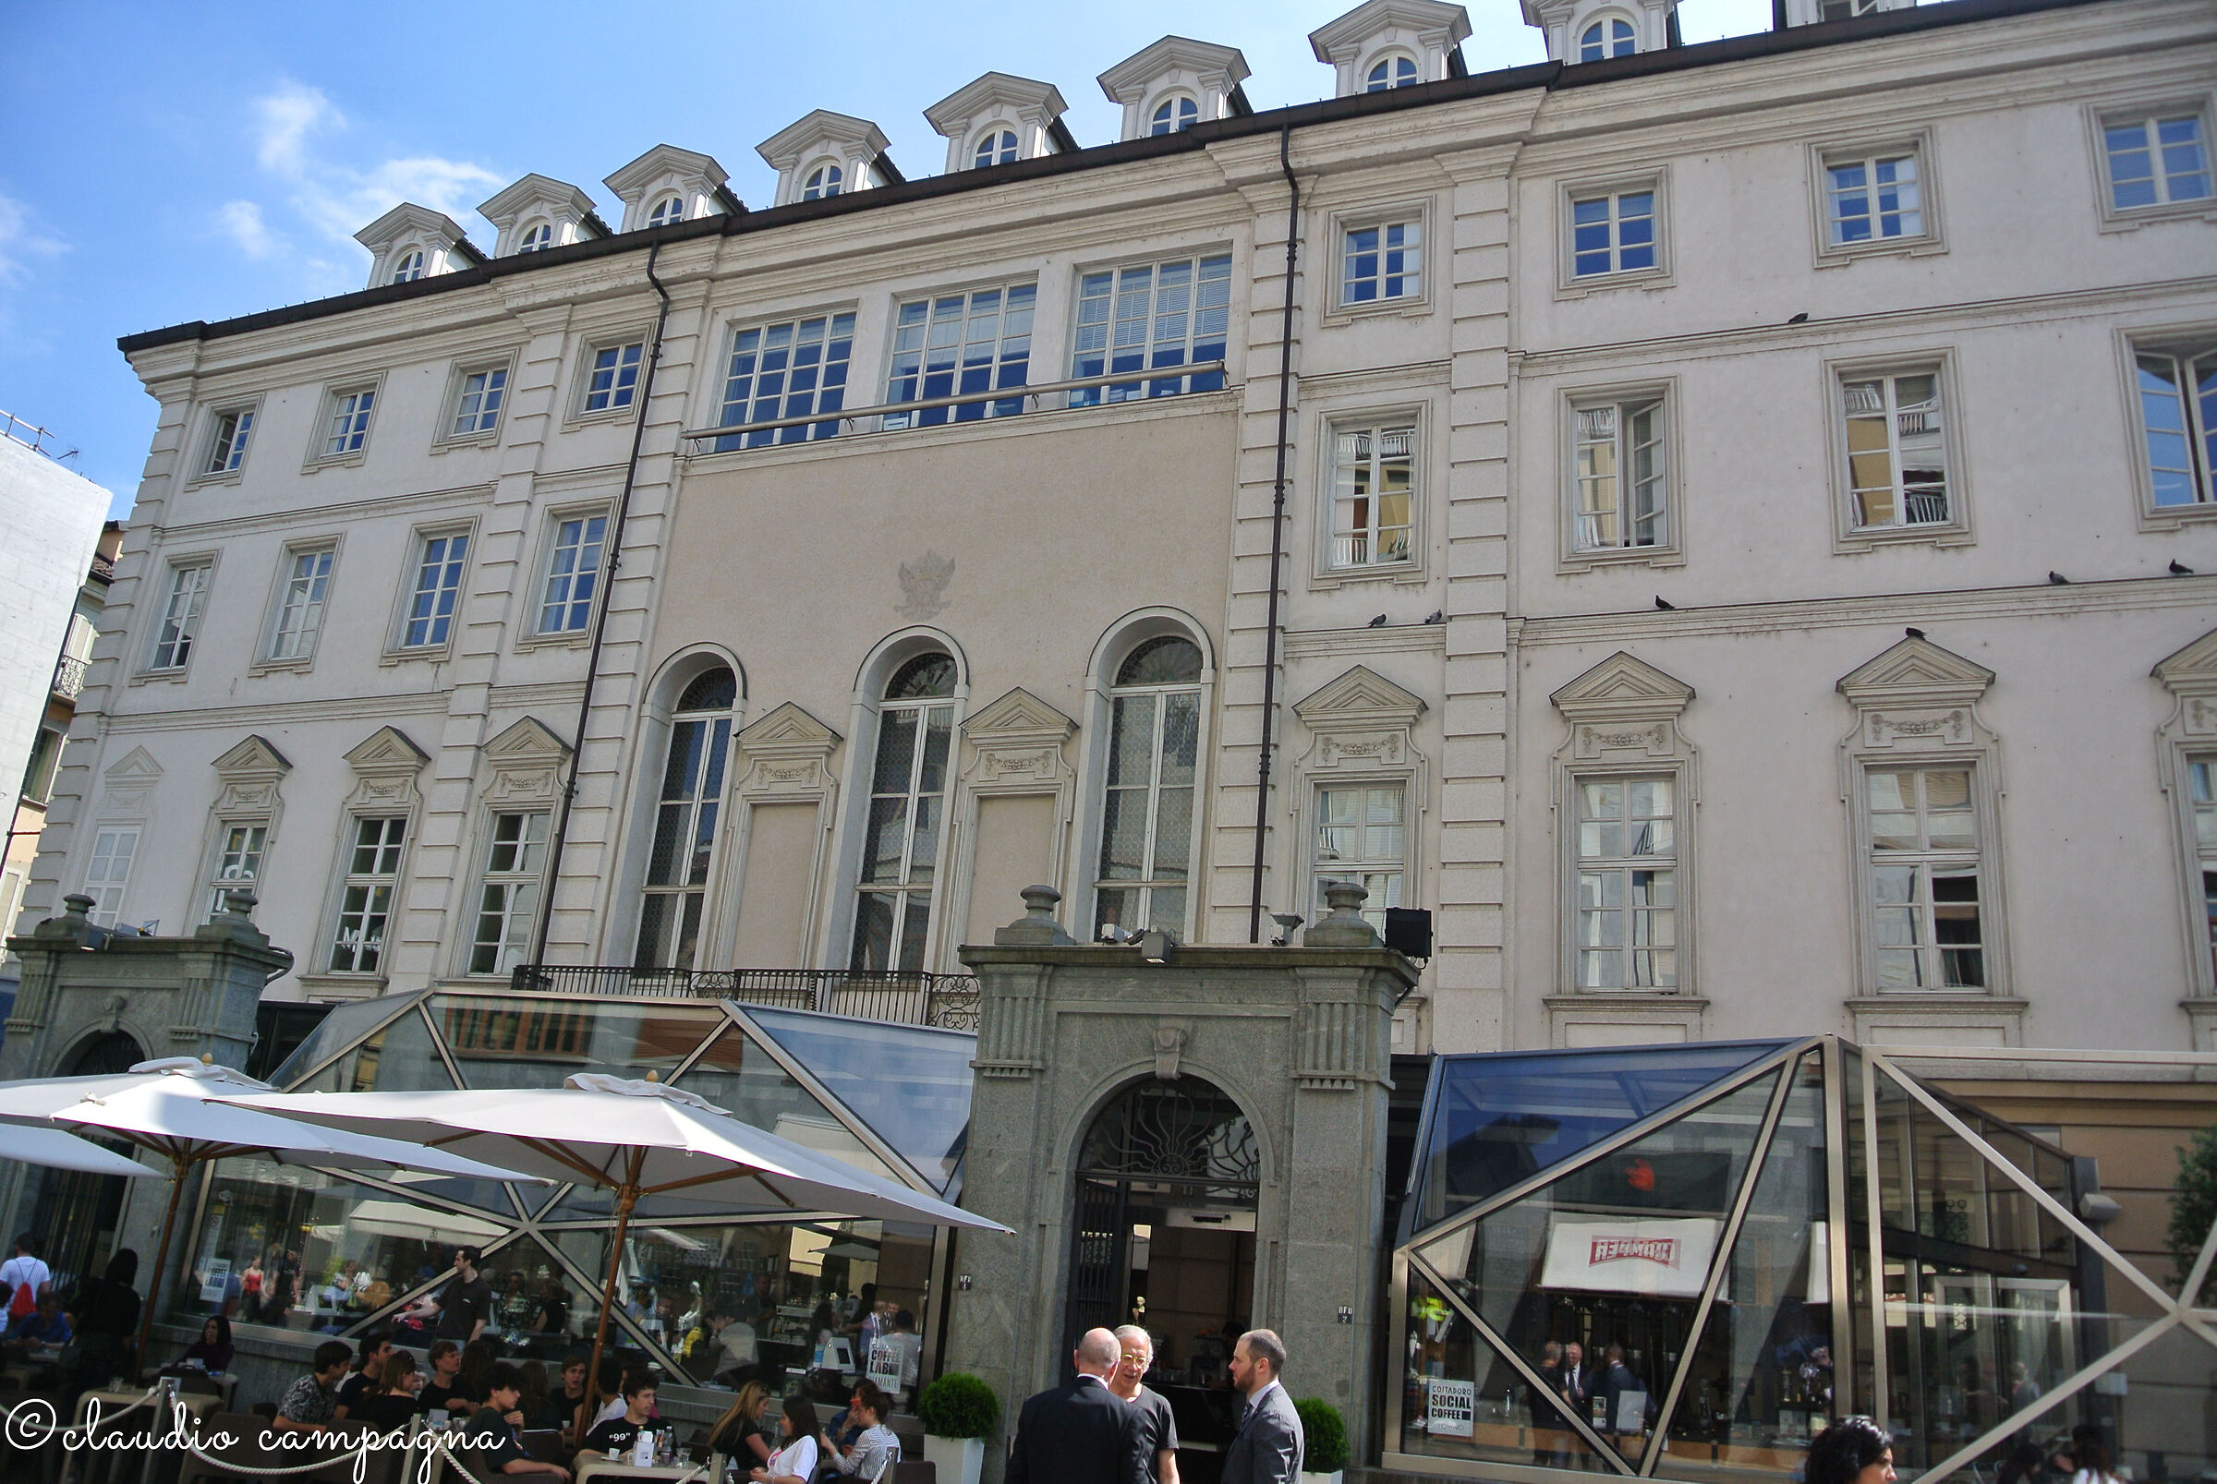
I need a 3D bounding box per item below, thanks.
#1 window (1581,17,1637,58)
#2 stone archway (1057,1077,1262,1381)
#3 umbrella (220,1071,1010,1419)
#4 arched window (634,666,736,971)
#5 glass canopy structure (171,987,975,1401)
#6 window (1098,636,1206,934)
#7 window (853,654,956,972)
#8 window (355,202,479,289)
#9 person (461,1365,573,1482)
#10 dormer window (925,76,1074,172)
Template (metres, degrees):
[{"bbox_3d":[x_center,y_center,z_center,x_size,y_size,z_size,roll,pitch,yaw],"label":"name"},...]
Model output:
[{"bbox_3d":[7.425,-10.327,24.736,0.850,1.200,0.200,-2,-20,21],"label":"window"},{"bbox_3d":[0.464,4.714,14.040,1.750,3.710,0.550,-2,-20,21],"label":"stone archway"},{"bbox_3d":[-2.573,3.107,8.527,3.000,2.750,3.000,-4,-20,24],"label":"umbrella"},{"bbox_3d":[-6.564,1.171,26.009,1.450,5.200,0.300,-2,-20,21],"label":"arched window"},{"bbox_3d":[-5.043,4.937,18.111,9.400,4.100,4.000,-4,-20,23],"label":"glass canopy structure"},{"bbox_3d":[0.560,0.871,23.320,1.450,5.200,0.300,-2,-20,21],"label":"window"},{"bbox_3d":[-2.993,1.021,24.661,1.450,5.200,0.300,-2,-20,21],"label":"window"},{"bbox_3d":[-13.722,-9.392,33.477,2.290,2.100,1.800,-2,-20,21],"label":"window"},{"bbox_3d":[-2.855,3.770,8.242,0.780,1.270,0.520,2,-19,9],"label":"person"},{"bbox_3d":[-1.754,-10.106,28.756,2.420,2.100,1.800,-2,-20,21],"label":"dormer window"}]

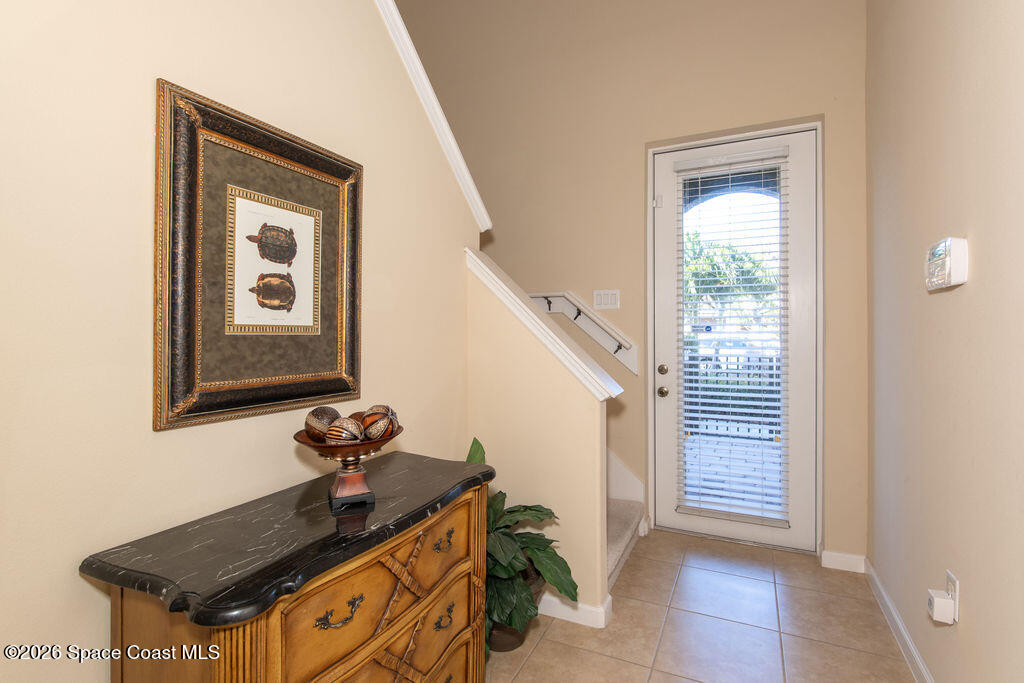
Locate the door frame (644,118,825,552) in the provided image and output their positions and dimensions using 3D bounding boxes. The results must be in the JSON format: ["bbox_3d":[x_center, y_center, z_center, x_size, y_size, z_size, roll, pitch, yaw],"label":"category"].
[{"bbox_3d":[1.359,0.001,3.008,0.911,2.442,0.045,0,1,26],"label":"door frame"}]

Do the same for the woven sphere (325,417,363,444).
[{"bbox_3d":[-0.429,0.244,1.243,0.096,0.096,0.096,0,1,26],"label":"woven sphere"}]

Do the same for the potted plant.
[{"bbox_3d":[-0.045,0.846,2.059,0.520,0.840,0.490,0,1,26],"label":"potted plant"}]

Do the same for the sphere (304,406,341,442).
[{"bbox_3d":[-0.505,0.223,1.295,0.096,0.096,0.096,0,1,26],"label":"sphere"}]

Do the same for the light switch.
[{"bbox_3d":[0.620,-0.272,3.167,0.165,0.118,0.009,0,1,26],"label":"light switch"}]

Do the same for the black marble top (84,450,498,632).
[{"bbox_3d":[-0.461,0.451,1.319,0.485,0.041,0.990,0,1,26],"label":"black marble top"}]

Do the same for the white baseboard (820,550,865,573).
[{"bbox_3d":[1.797,1.196,2.626,0.199,0.091,0.015,0,1,26],"label":"white baseboard"}]

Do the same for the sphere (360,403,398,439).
[{"bbox_3d":[-0.363,0.226,1.331,0.096,0.096,0.096,-1,1,0],"label":"sphere"}]

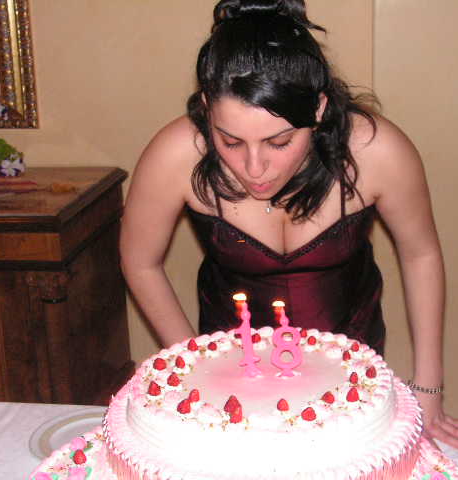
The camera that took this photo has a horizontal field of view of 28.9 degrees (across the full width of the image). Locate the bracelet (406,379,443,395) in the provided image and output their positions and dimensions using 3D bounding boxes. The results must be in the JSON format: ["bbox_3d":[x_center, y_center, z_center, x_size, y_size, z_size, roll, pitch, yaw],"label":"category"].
[{"bbox_3d":[0.316,0.232,1.428,0.058,0.008,0.056,7,13,0],"label":"bracelet"}]

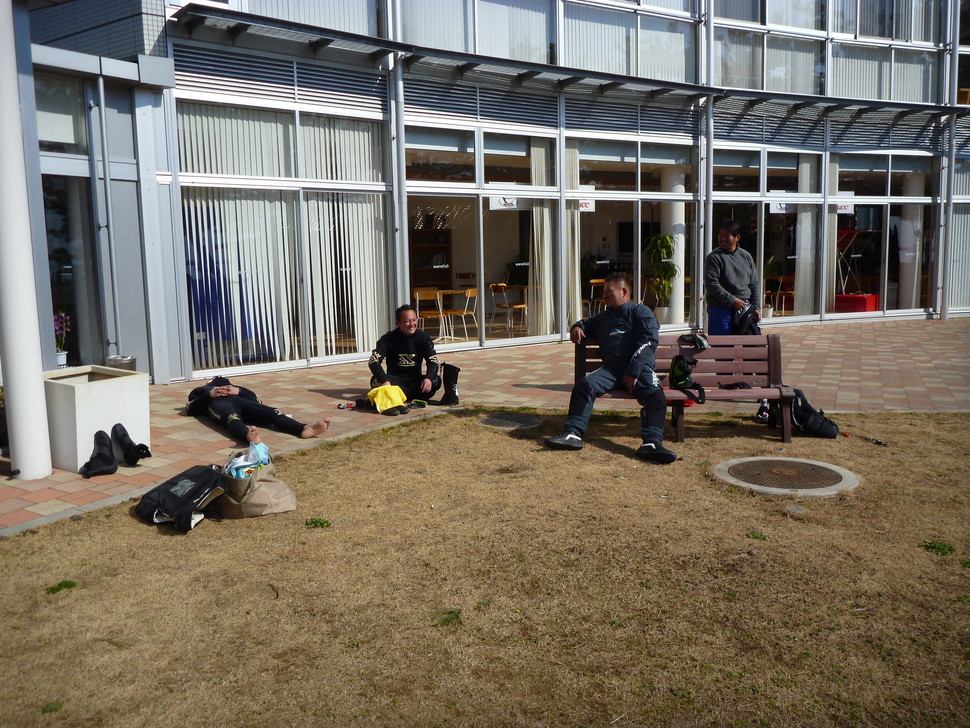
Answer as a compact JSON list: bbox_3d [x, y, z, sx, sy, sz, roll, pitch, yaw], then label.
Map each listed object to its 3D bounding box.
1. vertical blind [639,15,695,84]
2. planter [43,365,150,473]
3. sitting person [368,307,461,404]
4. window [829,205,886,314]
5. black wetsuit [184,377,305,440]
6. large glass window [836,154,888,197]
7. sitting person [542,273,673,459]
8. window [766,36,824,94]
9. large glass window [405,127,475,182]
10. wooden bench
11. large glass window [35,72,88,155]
[{"bbox_3d":[2.922,-5.006,12.551,1.150,0.950,0.060,-5,9,-25],"label":"vertical blind"},{"bbox_3d":[-2.800,0.364,5.520,0.580,0.585,0.580,3,9,27],"label":"planter"},{"bbox_3d":[-0.771,-0.114,7.839,0.768,0.931,0.595,-2,7,-7],"label":"sitting person"},{"bbox_3d":[7.350,-2.076,15.477,1.465,2.123,0.080,-4,8,-19],"label":"window"},{"bbox_3d":[-2.044,0.368,6.682,0.660,0.270,1.450,-6,10,-31],"label":"black wetsuit"},{"bbox_3d":[7.321,-3.669,15.283,1.435,0.800,0.080,-4,8,-19],"label":"large glass window"},{"bbox_3d":[0.912,-0.011,5.680,0.864,1.229,1.008,0,7,15],"label":"sitting person"},{"bbox_3d":[5.370,-5.176,13.674,1.100,0.950,0.080,-4,9,-20],"label":"window"},{"bbox_3d":[-0.632,-2.969,11.156,1.202,0.764,0.080,-6,8,-32],"label":"large glass window"},{"bbox_3d":[1.497,0.166,6.060,1.632,0.744,0.643,0,7,9],"label":"wooden bench"},{"bbox_3d":[-4.300,-2.533,7.951,0.520,0.780,0.060,-8,11,-42],"label":"large glass window"}]

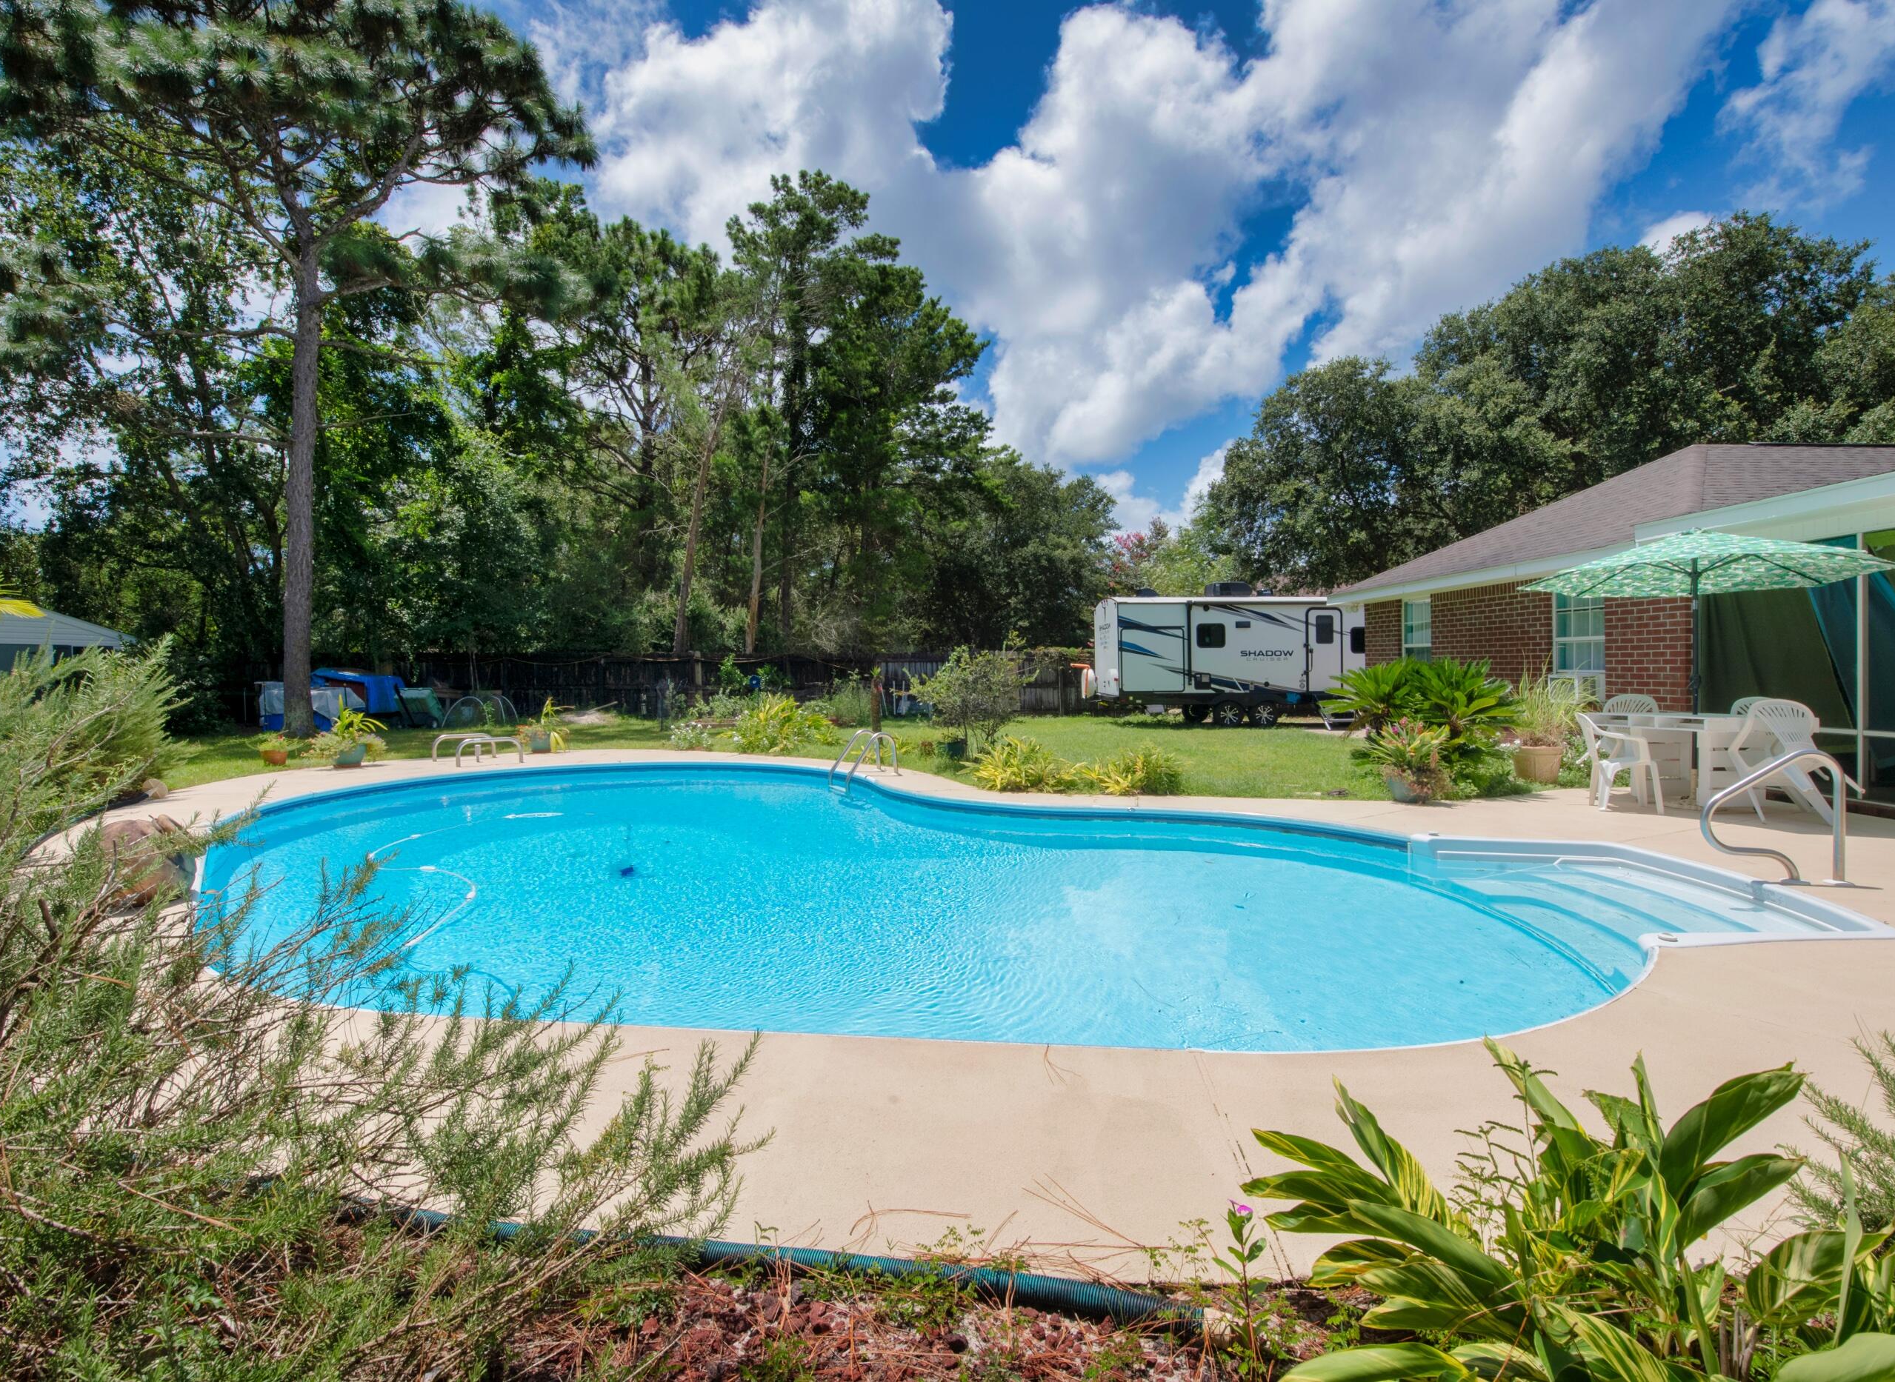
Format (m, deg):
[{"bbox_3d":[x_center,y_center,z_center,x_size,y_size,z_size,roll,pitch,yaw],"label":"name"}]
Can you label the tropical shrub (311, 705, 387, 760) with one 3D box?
[{"bbox_3d":[-7.712,0.543,10.418,0.780,0.690,0.750,-1,2,-36],"label":"tropical shrub"}]

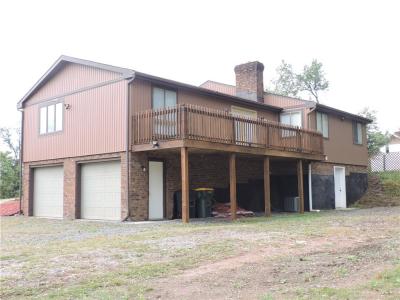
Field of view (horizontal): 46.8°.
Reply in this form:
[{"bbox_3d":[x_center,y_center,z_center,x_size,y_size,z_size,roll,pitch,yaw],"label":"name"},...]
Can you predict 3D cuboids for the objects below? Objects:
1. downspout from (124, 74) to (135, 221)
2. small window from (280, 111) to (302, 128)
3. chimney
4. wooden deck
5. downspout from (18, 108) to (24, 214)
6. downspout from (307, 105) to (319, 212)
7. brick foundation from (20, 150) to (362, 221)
[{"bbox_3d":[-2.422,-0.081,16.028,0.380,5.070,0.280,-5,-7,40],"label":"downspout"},{"bbox_3d":[4.633,-1.302,23.391,1.230,1.300,0.110,-5,-7,40],"label":"small window"},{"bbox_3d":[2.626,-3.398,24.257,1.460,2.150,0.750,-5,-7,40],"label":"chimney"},{"bbox_3d":[1.775,-0.507,19.335,2.550,1.070,10.050,-5,-7,40],"label":"wooden deck"},{"bbox_3d":[-8.058,0.495,20.983,0.370,4.930,0.200,-5,-7,40],"label":"downspout"},{"bbox_3d":[5.573,0.398,22.536,0.440,5.110,0.250,-5,-7,40],"label":"downspout"},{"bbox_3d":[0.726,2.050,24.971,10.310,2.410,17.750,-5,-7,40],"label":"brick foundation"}]

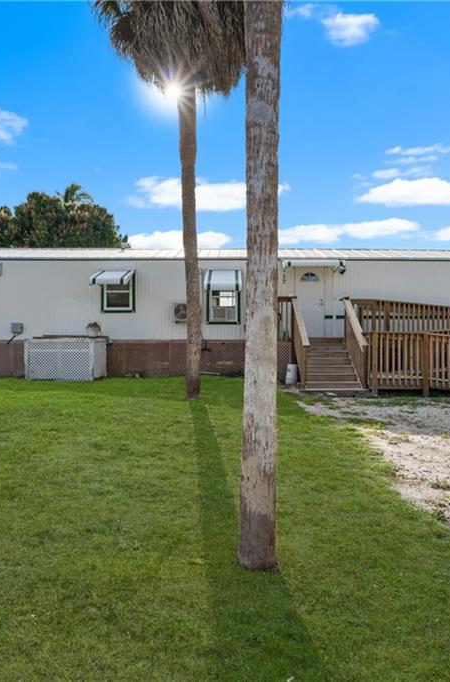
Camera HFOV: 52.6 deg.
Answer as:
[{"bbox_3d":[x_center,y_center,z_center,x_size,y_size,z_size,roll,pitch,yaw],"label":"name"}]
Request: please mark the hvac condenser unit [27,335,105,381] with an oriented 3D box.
[{"bbox_3d":[-4.390,0.480,12.700,1.830,1.160,1.280,0,0,0],"label":"hvac condenser unit"}]

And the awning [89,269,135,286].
[{"bbox_3d":[-3.150,-1.800,12.880,1.080,0.570,0.930,0,0,0],"label":"awning"}]

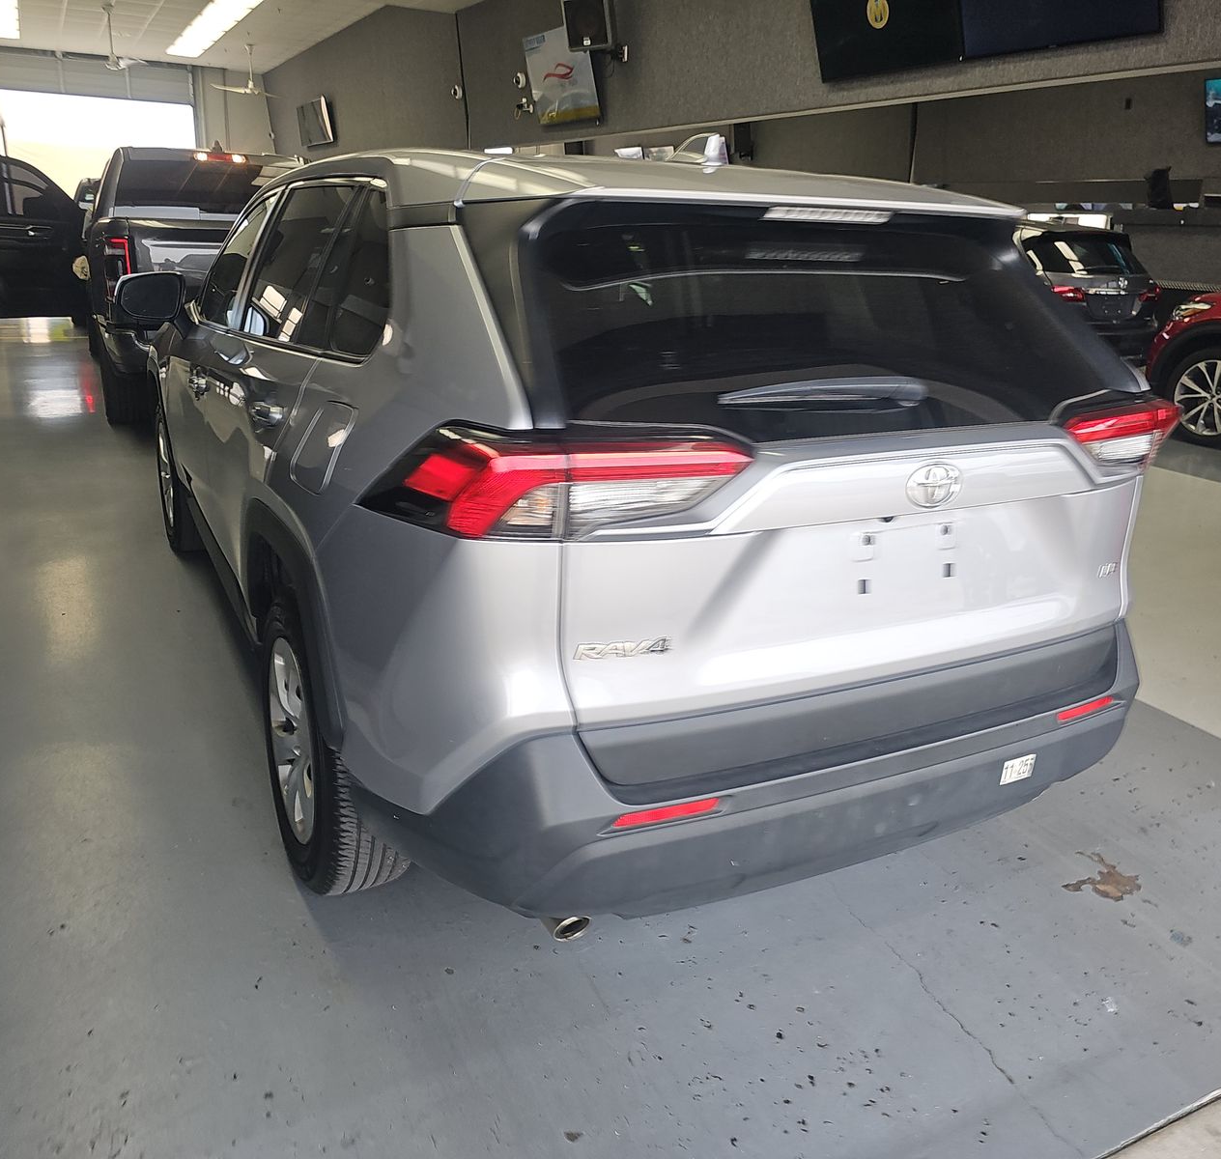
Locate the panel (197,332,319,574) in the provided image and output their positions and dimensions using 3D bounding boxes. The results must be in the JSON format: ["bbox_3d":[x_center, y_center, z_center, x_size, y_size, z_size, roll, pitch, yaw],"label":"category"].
[{"bbox_3d":[-0.912,-0.216,2.681,0.130,0.780,1.220,-7,22,-27],"label":"panel"}]

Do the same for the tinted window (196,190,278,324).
[{"bbox_3d":[-1.124,-0.968,3.079,0.060,0.400,0.770,20,8,-33],"label":"tinted window"}]

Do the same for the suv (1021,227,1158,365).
[{"bbox_3d":[3.900,-3.347,12.249,1.940,1.720,4.800,-7,22,-27],"label":"suv"}]

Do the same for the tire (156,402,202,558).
[{"bbox_3d":[-1.871,-0.484,4.612,0.230,0.715,0.715,-7,21,-27],"label":"tire"}]

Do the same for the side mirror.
[{"bbox_3d":[-1.605,-0.979,3.598,0.240,0.200,0.170,-7,22,-27],"label":"side mirror"}]

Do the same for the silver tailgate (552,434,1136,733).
[{"bbox_3d":[0.500,-0.054,1.821,1.270,0.470,0.180,-7,21,-27],"label":"silver tailgate"}]

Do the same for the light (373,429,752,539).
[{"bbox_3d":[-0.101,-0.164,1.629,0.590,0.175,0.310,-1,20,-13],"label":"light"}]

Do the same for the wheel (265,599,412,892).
[{"bbox_3d":[-0.624,0.345,2.377,0.230,0.715,0.715,-7,21,-27],"label":"wheel"}]

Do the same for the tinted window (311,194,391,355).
[{"bbox_3d":[-0.455,-0.573,1.902,0.060,0.340,0.440,20,8,-33],"label":"tinted window"}]

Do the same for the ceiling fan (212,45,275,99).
[{"bbox_3d":[-4.727,-6.695,13.495,1.200,0.600,1.200,-7,22,-27],"label":"ceiling fan"}]

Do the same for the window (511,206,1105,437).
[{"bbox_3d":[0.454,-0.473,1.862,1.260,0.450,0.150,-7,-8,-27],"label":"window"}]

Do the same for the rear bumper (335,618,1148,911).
[{"bbox_3d":[0.415,0.288,2.120,1.780,0.400,0.530,-7,22,-27],"label":"rear bumper"}]

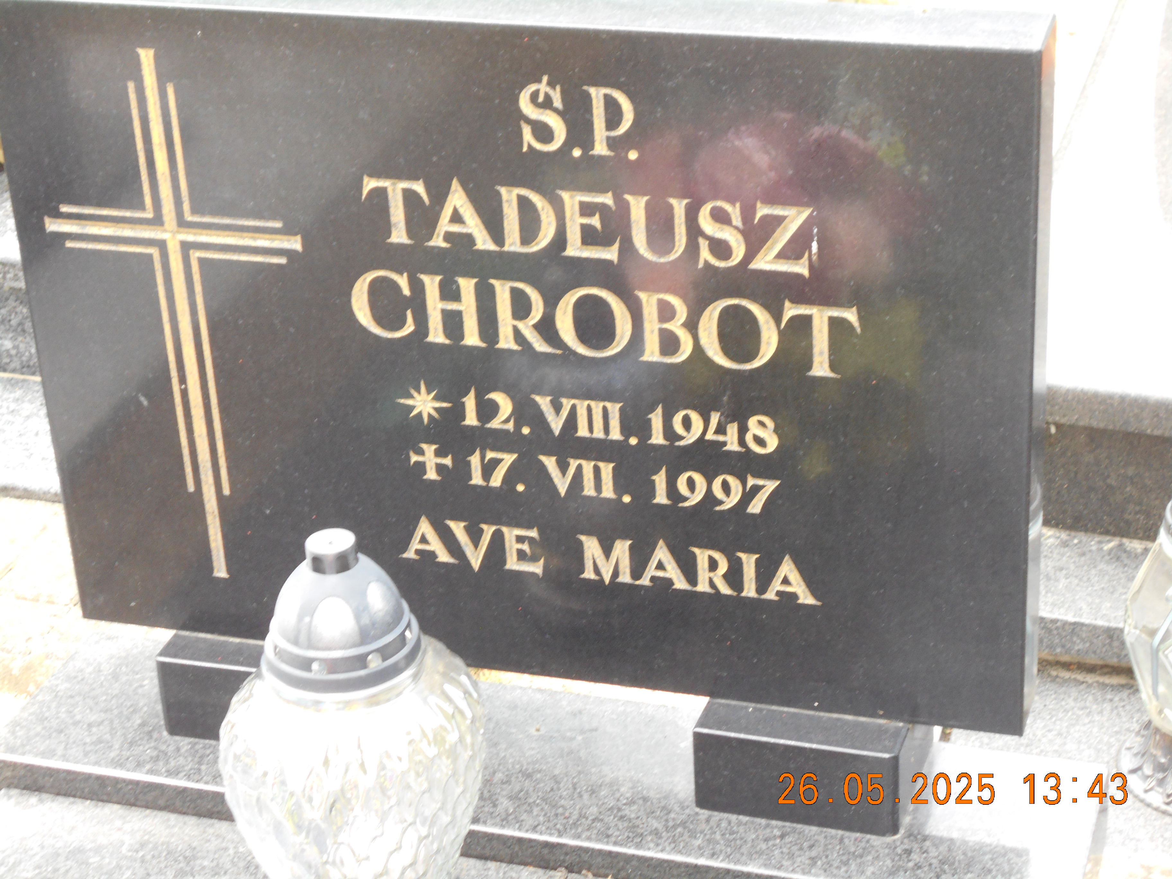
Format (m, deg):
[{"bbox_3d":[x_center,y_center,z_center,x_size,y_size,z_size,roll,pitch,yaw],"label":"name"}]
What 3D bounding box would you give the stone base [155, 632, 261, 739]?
[{"bbox_3d":[-0.220,0.165,1.867,0.138,0.066,0.115,6,29,17],"label":"stone base"}]

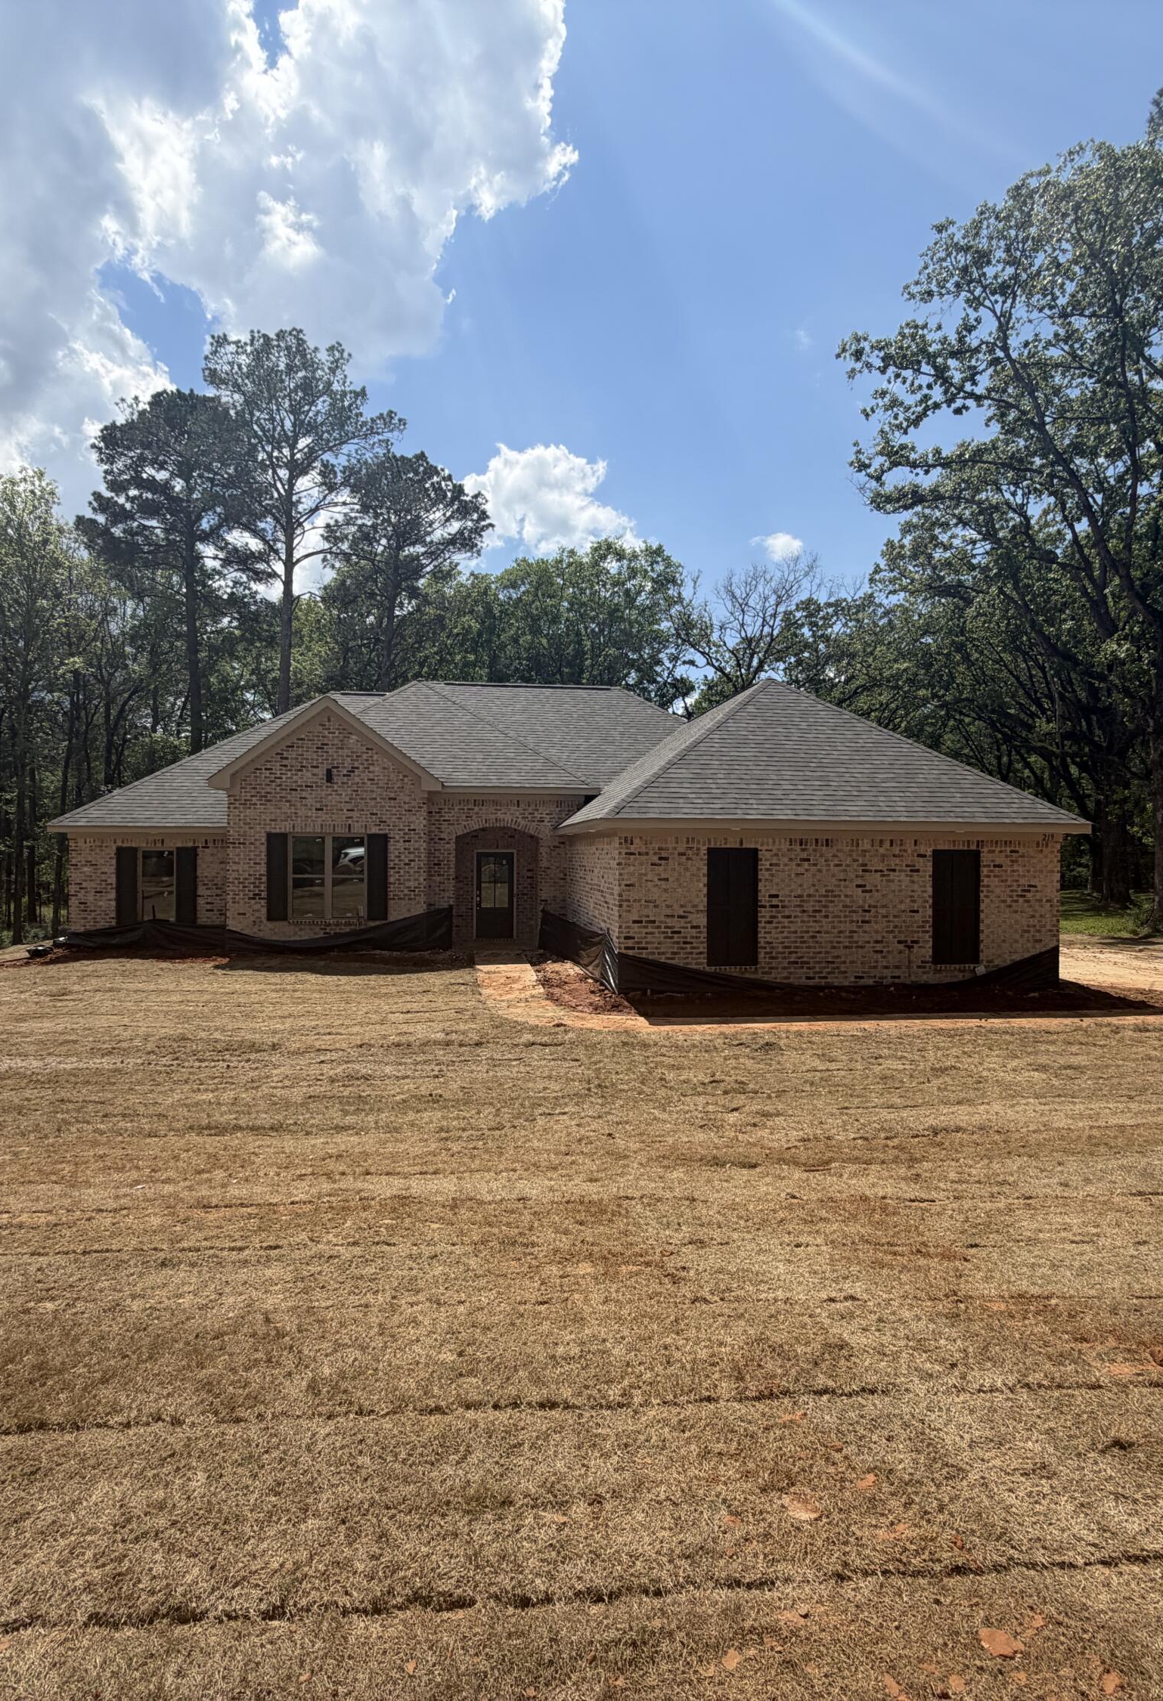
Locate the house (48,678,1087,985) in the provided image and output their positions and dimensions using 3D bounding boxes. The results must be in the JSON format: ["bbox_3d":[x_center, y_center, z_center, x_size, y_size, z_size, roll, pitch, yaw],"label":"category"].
[{"bbox_3d":[-2.150,-1.200,22.400,18.600,6.900,17.700,0,-1,-7],"label":"house"}]

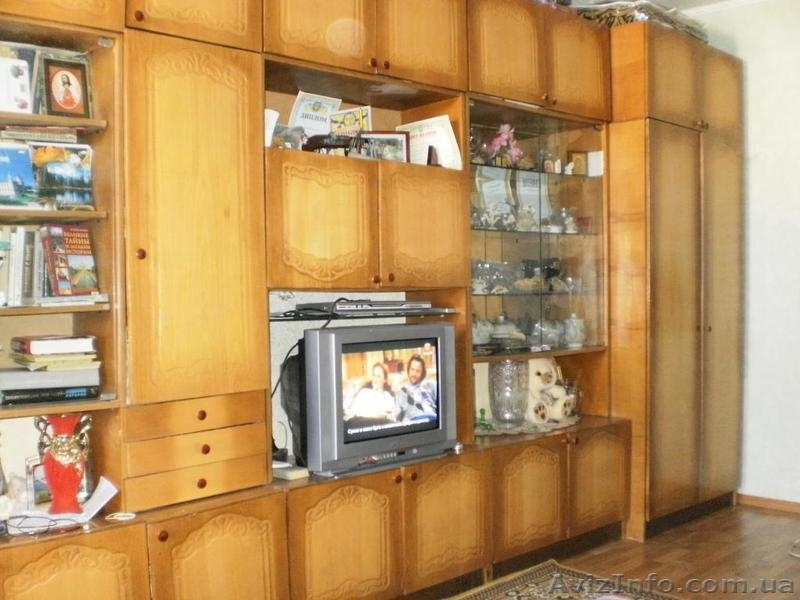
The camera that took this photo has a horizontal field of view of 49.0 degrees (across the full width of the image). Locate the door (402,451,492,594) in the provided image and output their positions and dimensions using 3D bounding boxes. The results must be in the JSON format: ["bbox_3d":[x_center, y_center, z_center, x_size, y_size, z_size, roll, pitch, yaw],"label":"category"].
[{"bbox_3d":[0.168,0.765,3.082,0.444,0.424,0.022,-2,2,-43],"label":"door"}]

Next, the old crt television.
[{"bbox_3d":[-0.176,0.318,3.024,0.626,0.468,0.455,-2,2,-43],"label":"old crt television"}]

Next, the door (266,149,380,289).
[{"bbox_3d":[-0.242,-0.247,2.817,0.455,0.423,0.022,-2,2,-43],"label":"door"}]

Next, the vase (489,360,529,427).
[{"bbox_3d":[0.458,0.391,3.710,0.165,0.275,0.165,0,2,0],"label":"vase"}]

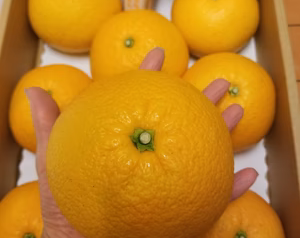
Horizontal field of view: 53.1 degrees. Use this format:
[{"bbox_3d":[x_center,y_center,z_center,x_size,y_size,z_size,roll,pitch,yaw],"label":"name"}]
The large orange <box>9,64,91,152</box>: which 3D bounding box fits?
[{"bbox_3d":[-0.094,-0.009,0.312,0.094,0.083,0.094,0,70,0],"label":"large orange"}]

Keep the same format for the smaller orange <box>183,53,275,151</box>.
[{"bbox_3d":[0.075,-0.017,0.310,0.103,0.090,0.103,0,70,0],"label":"smaller orange"}]

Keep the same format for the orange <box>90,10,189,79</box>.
[{"bbox_3d":[-0.011,-0.065,0.327,0.106,0.093,0.106,0,70,0],"label":"orange"}]

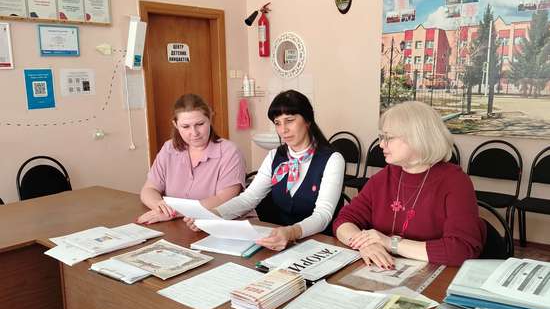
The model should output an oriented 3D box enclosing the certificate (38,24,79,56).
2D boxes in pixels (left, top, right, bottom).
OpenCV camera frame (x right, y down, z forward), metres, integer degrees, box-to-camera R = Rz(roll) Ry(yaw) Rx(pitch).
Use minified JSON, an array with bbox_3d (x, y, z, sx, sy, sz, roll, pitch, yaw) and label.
[{"bbox_3d":[-1.733,-0.915,3.079,0.020,0.232,0.295,8,13,44],"label":"certificate"}]

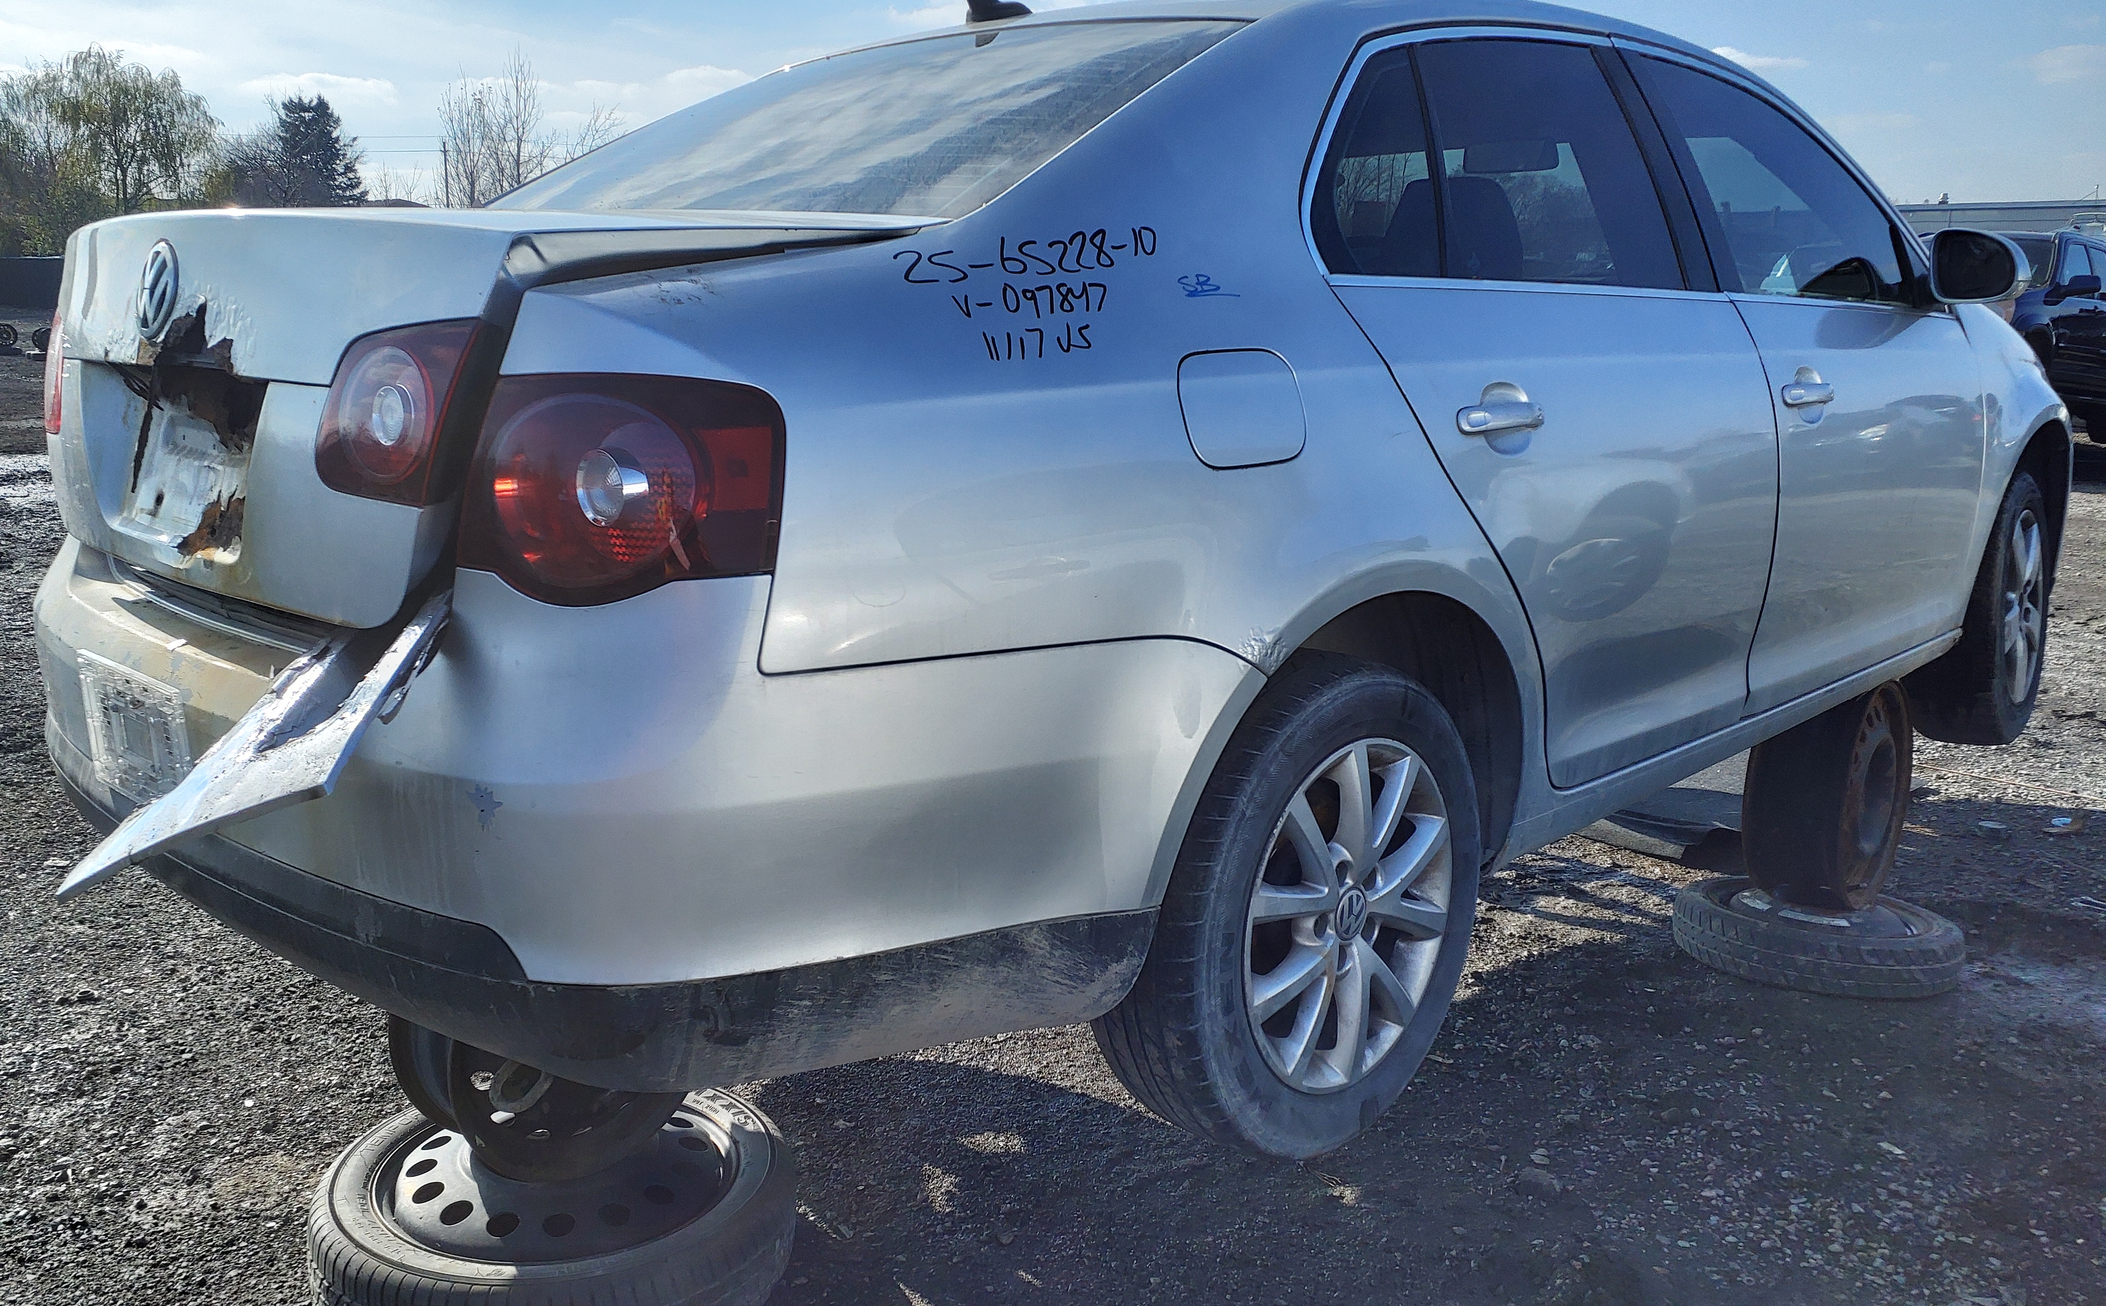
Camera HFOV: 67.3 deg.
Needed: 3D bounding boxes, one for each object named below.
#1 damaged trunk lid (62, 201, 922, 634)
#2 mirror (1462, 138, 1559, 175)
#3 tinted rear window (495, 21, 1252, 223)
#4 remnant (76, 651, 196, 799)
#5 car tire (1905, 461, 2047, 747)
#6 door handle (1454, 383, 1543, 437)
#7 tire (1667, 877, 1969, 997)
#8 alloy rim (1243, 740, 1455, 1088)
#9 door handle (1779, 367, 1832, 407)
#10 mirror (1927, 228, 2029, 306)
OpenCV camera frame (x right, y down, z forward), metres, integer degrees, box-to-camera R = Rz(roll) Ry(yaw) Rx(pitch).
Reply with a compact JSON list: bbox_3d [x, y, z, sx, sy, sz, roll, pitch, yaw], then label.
[{"bbox_3d":[-0.767,-0.314,1.874,0.580,0.410,1.320,-12,17,-43],"label":"damaged trunk lid"},{"bbox_3d":[0.992,-1.076,3.428,0.045,0.070,0.240,-9,15,-35],"label":"mirror"},{"bbox_3d":[-0.351,-0.740,2.196,1.220,0.086,0.717,12,43,45],"label":"tinted rear window"},{"bbox_3d":[-1.002,0.084,1.724,0.020,0.155,0.305,-12,17,-43],"label":"remnant"},{"bbox_3d":[2.189,-0.107,3.746,0.205,0.632,0.632,4,12,42],"label":"car tire"},{"bbox_3d":[0.545,-0.295,1.923,0.180,0.050,0.050,-12,17,-43],"label":"door handle"},{"bbox_3d":[1.665,0.616,3.460,0.580,0.140,0.580,-7,13,-44],"label":"tire"},{"bbox_3d":[0.326,0.319,2.026,0.440,0.440,0.170,-12,15,-43],"label":"alloy rim"},{"bbox_3d":[1.226,-0.432,2.568,0.180,0.050,0.050,-12,17,-43],"label":"door handle"},{"bbox_3d":[1.746,-0.727,2.982,0.120,0.145,0.185,-12,17,-43],"label":"mirror"}]

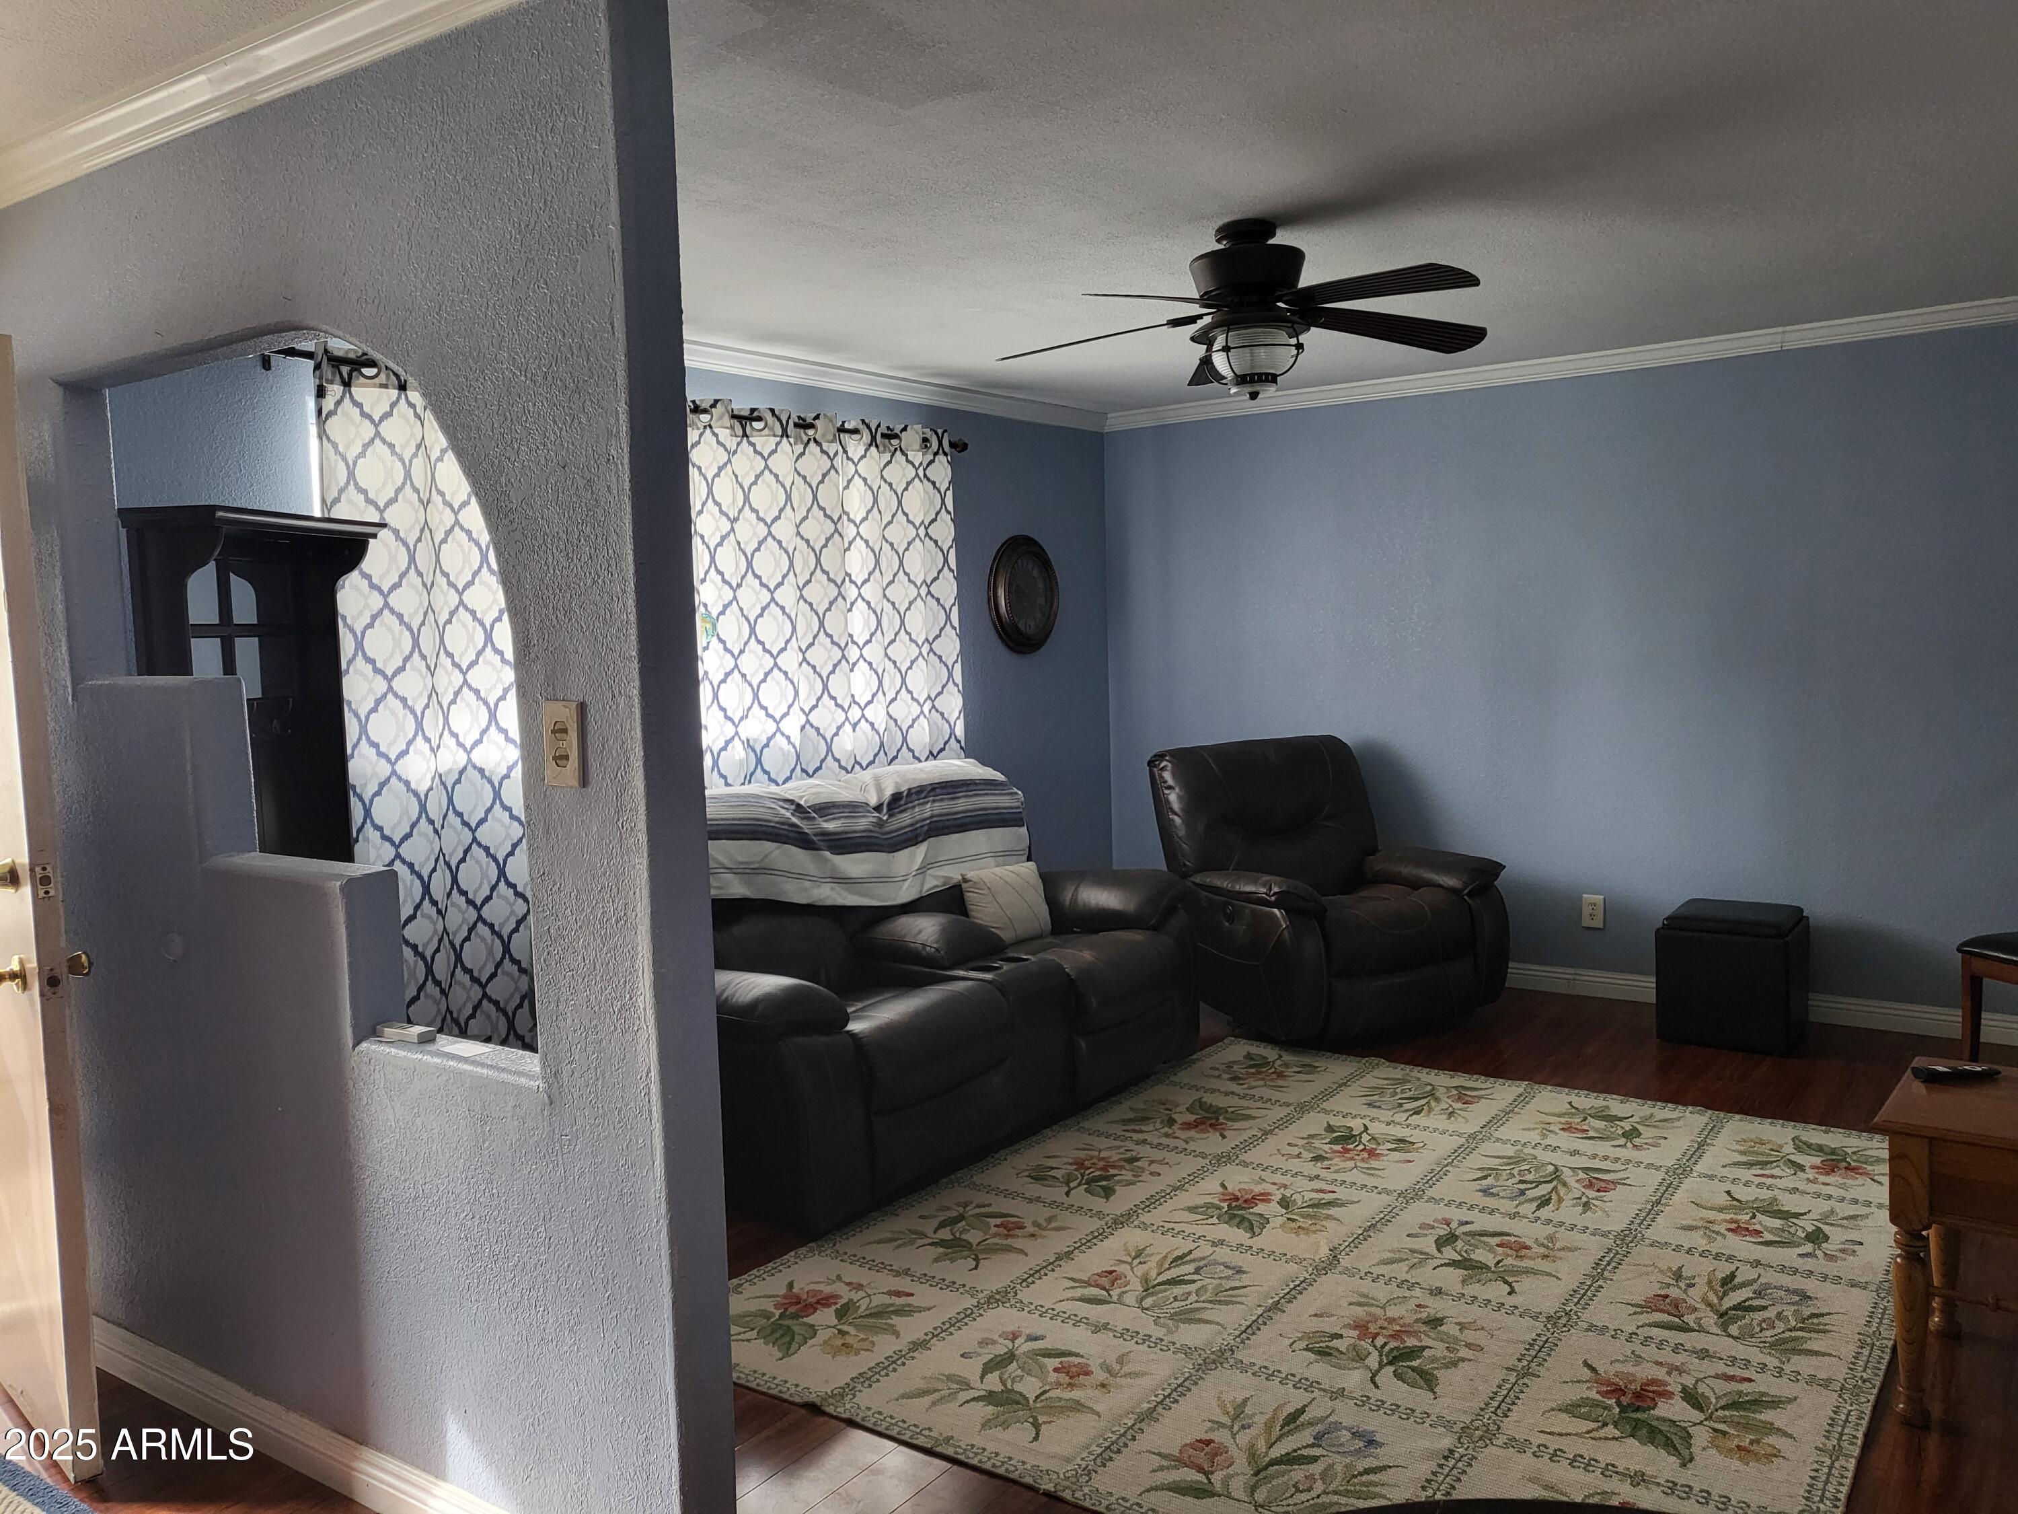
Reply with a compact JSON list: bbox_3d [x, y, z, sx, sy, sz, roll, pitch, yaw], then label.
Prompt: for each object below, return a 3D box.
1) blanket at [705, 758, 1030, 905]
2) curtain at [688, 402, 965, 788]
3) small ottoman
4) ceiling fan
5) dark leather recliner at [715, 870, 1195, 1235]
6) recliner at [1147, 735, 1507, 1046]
[{"bbox_3d":[-0.488,0.260,4.972,0.400,0.400,1.660,2,6,37],"label":"blanket"},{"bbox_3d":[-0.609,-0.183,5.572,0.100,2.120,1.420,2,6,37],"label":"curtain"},{"bbox_3d":[2.528,0.758,5.285,0.420,0.435,0.425,2,6,37],"label":"small ottoman"},{"bbox_3d":[0.586,-1.094,3.738,1.300,0.420,1.300,2,6,37],"label":"ceiling fan"},{"bbox_3d":[-0.303,0.596,4.785,0.980,1.000,2.020,2,6,37],"label":"dark leather recliner"},{"bbox_3d":[1.196,0.469,5.800,1.000,1.000,1.000,-5,6,-33],"label":"recliner"}]

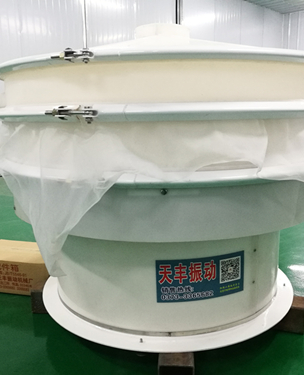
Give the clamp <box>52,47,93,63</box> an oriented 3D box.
[{"bbox_3d":[-0.172,-0.286,0.837,0.103,0.032,0.036,3,12,22],"label":"clamp"}]

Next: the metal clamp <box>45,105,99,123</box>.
[{"bbox_3d":[-0.178,-0.164,0.864,0.128,0.039,0.039,4,12,23],"label":"metal clamp"}]

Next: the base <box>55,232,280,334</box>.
[{"bbox_3d":[0.051,0.186,1.459,0.802,0.319,0.802,-1,11,0],"label":"base"}]

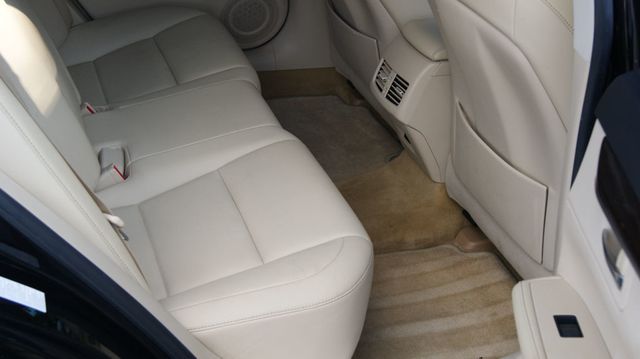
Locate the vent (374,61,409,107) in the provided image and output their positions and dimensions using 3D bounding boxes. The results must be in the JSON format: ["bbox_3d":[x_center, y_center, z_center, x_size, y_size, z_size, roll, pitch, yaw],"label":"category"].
[{"bbox_3d":[0.169,-0.221,2.031,0.030,0.061,0.147,13,23,-27],"label":"vent"}]

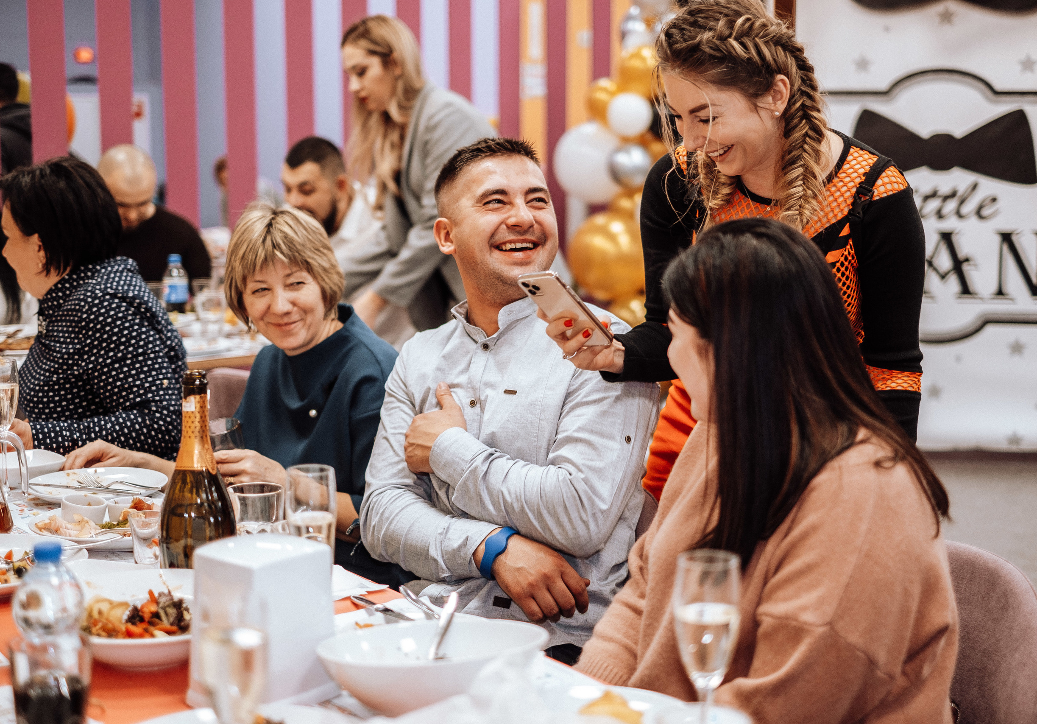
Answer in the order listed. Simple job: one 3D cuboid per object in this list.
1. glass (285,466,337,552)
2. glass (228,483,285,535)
[{"bbox_3d":[-0.247,0.225,1.918,0.057,0.197,0.057,0,8,0],"label":"glass"},{"bbox_3d":[-0.371,0.224,2.261,0.081,0.090,0.081,0,8,0],"label":"glass"}]

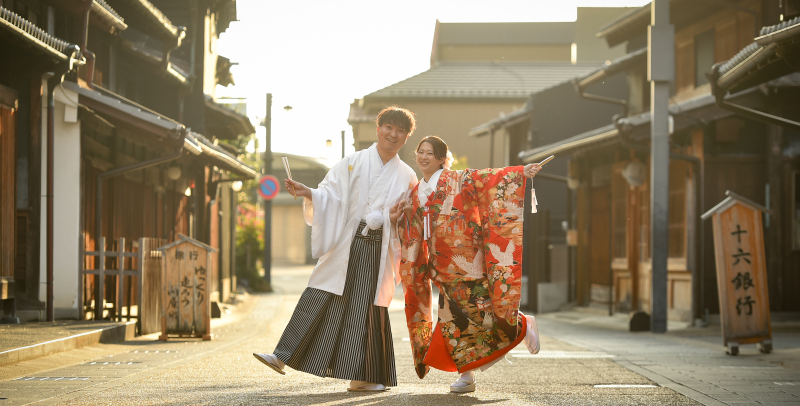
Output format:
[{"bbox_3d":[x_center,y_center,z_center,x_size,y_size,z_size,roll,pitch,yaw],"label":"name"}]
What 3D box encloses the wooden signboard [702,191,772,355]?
[{"bbox_3d":[2.658,0.547,22.400,0.560,1.280,0.290,-4,-1,-1],"label":"wooden signboard"}]

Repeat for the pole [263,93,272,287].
[{"bbox_3d":[-3.314,-0.313,72.200,0.160,4.850,0.160,0,-1,0],"label":"pole"}]

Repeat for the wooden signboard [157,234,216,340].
[{"bbox_3d":[-2.010,0.794,27.300,0.560,1.010,0.290,0,-1,-2],"label":"wooden signboard"}]

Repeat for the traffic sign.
[{"bbox_3d":[-3.255,-0.387,72.000,0.600,0.600,0.060,0,-1,-10],"label":"traffic sign"}]

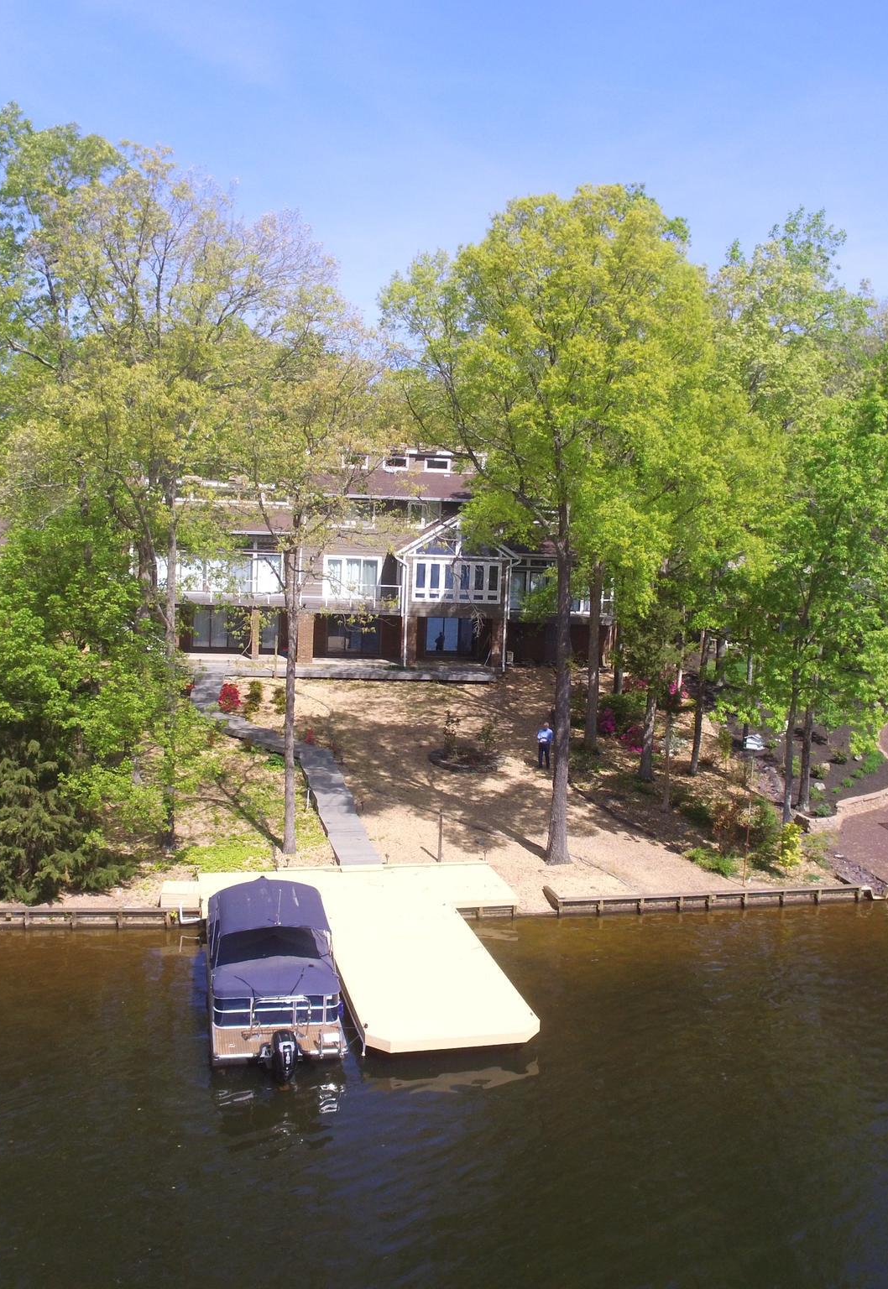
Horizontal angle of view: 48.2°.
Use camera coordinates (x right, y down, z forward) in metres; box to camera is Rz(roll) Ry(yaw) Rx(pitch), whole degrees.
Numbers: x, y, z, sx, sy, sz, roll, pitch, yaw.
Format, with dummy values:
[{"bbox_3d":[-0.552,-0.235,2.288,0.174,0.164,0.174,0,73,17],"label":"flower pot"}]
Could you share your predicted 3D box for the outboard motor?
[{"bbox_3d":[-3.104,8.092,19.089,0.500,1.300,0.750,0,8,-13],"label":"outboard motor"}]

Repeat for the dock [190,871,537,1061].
[{"bbox_3d":[-1.496,7.365,24.635,8.592,0.400,10.262,1,6,-16],"label":"dock"}]

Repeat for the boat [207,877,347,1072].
[{"bbox_3d":[-3.871,6.911,22.227,2.550,2.550,6.100,0,8,-13],"label":"boat"}]

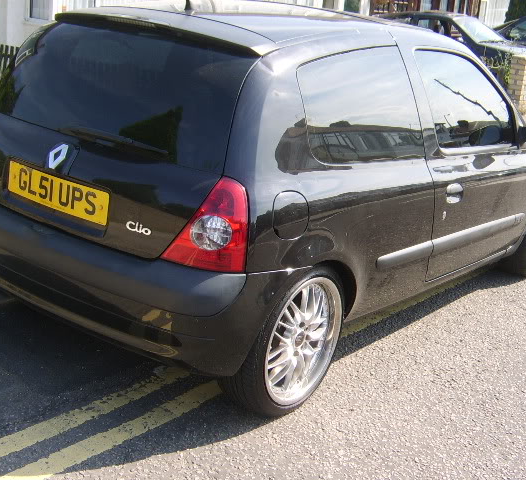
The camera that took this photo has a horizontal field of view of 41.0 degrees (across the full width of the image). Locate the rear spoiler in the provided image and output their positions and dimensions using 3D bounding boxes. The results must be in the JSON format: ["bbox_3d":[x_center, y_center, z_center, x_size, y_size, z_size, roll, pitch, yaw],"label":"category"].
[{"bbox_3d":[-0.404,-0.734,2.388,1.050,0.110,0.210,18,20,35],"label":"rear spoiler"}]

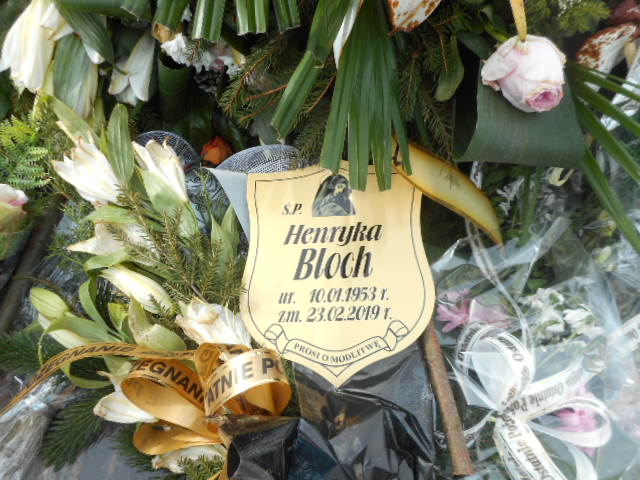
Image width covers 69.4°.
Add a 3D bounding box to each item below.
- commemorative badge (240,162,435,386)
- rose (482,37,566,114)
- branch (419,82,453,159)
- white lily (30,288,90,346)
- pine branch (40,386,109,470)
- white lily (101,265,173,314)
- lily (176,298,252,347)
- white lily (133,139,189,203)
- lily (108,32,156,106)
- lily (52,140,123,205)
[{"bbox_3d":[0.019,0.041,0.500,0.208,0.252,0.012,-1,20,0],"label":"commemorative badge"},{"bbox_3d":[0.198,-0.162,0.450,0.080,0.075,0.070,-11,48,-10],"label":"rose"},{"bbox_3d":[0.132,-0.137,0.530,0.035,0.095,0.025,-20,-15,-6],"label":"branch"},{"bbox_3d":[-0.309,0.093,0.550,0.045,0.090,0.045,-42,24,10],"label":"white lily"},{"bbox_3d":[-0.319,0.243,0.600,0.075,0.035,0.130,36,74,19],"label":"pine branch"},{"bbox_3d":[-0.214,0.058,0.540,0.095,0.035,0.035,30,19,-18],"label":"white lily"},{"bbox_3d":[-0.116,0.091,0.510,0.085,0.055,0.060,22,10,-34],"label":"lily"},{"bbox_3d":[-0.183,-0.080,0.530,0.050,0.090,0.055,-30,27,2],"label":"white lily"},{"bbox_3d":[-0.228,-0.207,0.560,0.055,0.085,0.060,10,-17,22],"label":"lily"},{"bbox_3d":[-0.267,-0.077,0.530,0.060,0.090,0.065,-44,27,7],"label":"lily"}]

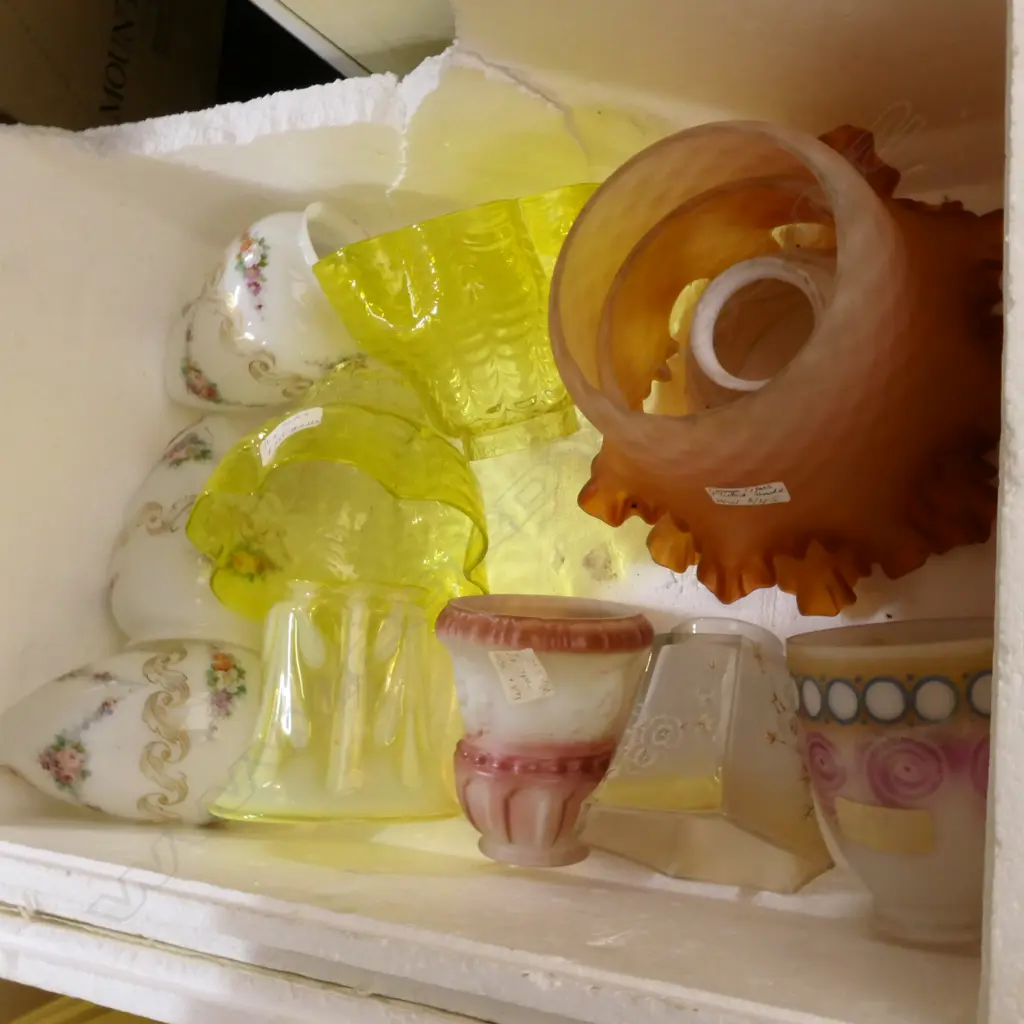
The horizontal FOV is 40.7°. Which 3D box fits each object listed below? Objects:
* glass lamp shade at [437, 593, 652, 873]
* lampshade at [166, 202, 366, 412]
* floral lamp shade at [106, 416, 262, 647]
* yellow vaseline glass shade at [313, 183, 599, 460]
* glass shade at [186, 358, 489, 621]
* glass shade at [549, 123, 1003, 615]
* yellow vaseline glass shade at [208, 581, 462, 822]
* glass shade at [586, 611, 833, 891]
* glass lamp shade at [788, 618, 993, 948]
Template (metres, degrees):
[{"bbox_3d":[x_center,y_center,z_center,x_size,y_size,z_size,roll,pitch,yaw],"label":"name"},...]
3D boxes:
[{"bbox_3d":[0.014,0.113,0.714,0.112,0.112,0.126,5,92,28],"label":"glass lamp shade"},{"bbox_3d":[-0.132,-0.109,0.782,0.141,0.112,0.112,-29,77,33],"label":"lampshade"},{"bbox_3d":[-0.176,0.013,0.812,0.112,0.112,0.141,6,82,28],"label":"floral lamp shade"},{"bbox_3d":[-0.010,-0.086,0.662,0.142,0.142,0.104,-17,97,1],"label":"yellow vaseline glass shade"},{"bbox_3d":[-0.080,-0.026,0.694,0.145,0.145,0.098,8,61,-7],"label":"glass shade"},{"bbox_3d":[0.096,-0.077,0.563,0.220,0.130,0.220,0,80,28],"label":"glass shade"},{"bbox_3d":[-0.078,0.087,0.645,0.119,0.119,0.106,4,84,-6],"label":"yellow vaseline glass shade"},{"bbox_3d":[0.098,0.114,0.677,0.114,0.131,0.107,13,63,2],"label":"glass shade"},{"bbox_3d":[0.194,0.120,0.627,0.124,0.124,0.134,-6,89,28],"label":"glass lamp shade"}]

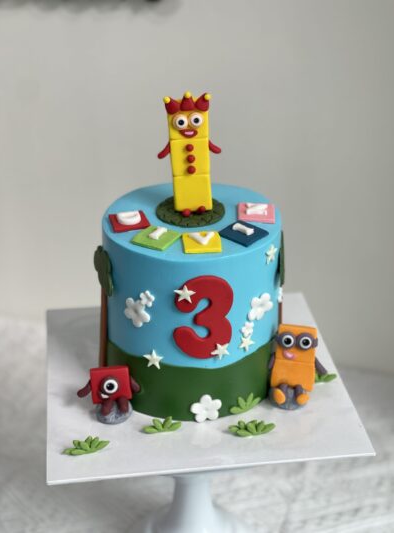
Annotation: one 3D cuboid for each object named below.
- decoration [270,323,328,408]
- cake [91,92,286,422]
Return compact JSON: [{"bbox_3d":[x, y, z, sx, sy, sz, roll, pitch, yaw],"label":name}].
[{"bbox_3d":[0.090,0.085,0.873,0.052,0.075,0.035,3,28,6],"label":"decoration"},{"bbox_3d":[-0.006,-0.019,0.864,0.164,0.266,0.160,-3,28,-7],"label":"cake"}]

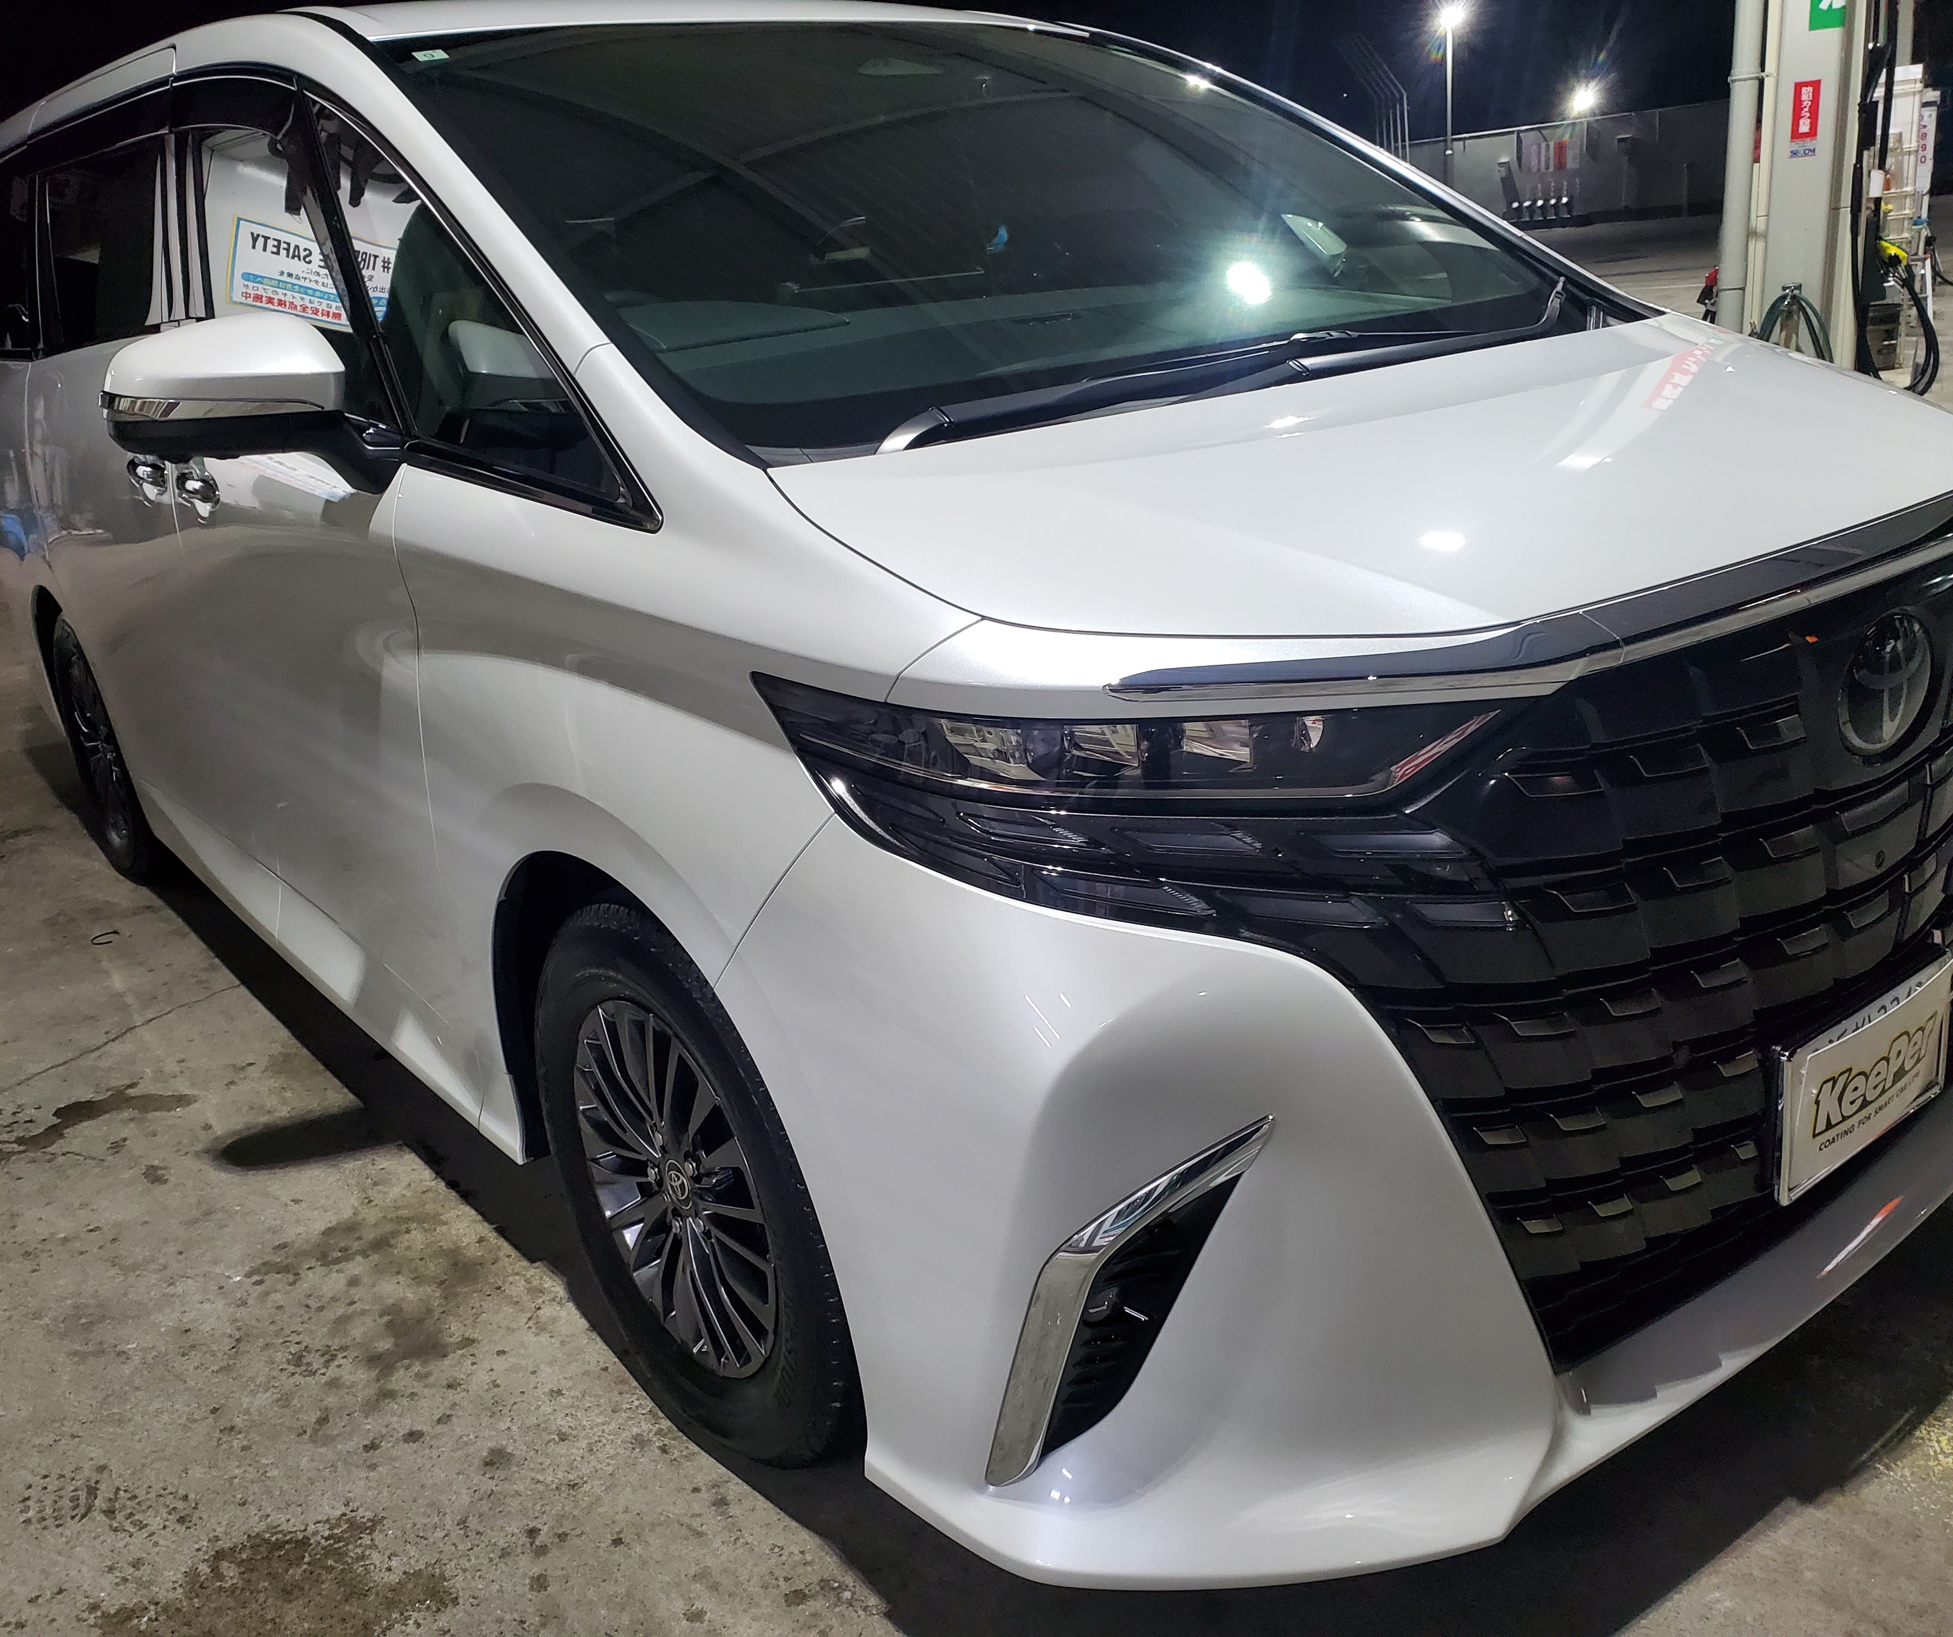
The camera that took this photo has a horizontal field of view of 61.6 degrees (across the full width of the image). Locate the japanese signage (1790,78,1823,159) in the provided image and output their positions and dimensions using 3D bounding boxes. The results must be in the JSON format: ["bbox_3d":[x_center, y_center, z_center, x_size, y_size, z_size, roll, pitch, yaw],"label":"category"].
[{"bbox_3d":[4.504,-3.805,8.900,0.160,0.410,0.020,-7,19,-3],"label":"japanese signage"}]

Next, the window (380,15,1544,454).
[{"bbox_3d":[0.082,-0.886,2.282,1.500,0.150,1.220,-19,49,-35],"label":"window"}]

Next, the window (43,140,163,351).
[{"bbox_3d":[-1.758,-1.137,3.280,0.060,0.390,1.000,-8,16,-39],"label":"window"}]

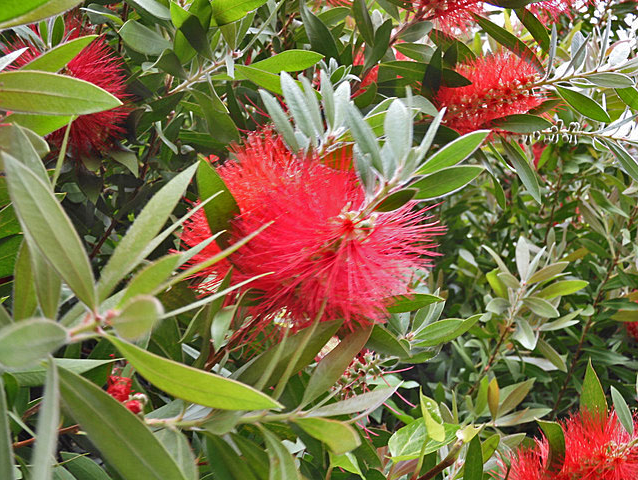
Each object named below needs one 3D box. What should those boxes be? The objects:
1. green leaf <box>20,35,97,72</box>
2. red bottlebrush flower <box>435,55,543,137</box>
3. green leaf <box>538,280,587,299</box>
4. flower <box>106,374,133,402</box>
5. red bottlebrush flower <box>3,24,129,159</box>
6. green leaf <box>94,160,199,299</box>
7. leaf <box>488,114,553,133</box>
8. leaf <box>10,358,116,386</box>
[{"bbox_3d":[-0.141,-0.100,0.450,0.047,0.007,0.016,-29,58,-12],"label":"green leaf"},{"bbox_3d":[0.137,-0.117,0.670,0.086,0.068,0.068,-12,-4,18],"label":"red bottlebrush flower"},{"bbox_3d":[0.231,0.047,0.790,0.048,0.015,0.007,-17,-41,25],"label":"green leaf"},{"bbox_3d":[-0.104,0.077,0.430,0.013,0.015,0.013,0,6,0],"label":"flower"},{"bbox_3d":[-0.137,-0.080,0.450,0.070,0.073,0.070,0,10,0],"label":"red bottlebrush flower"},{"bbox_3d":[-0.069,-0.003,0.335,0.007,0.076,0.014,4,42,-54],"label":"green leaf"},{"bbox_3d":[0.155,-0.090,0.640,0.058,0.007,0.015,-2,52,-20],"label":"leaf"},{"bbox_3d":[-0.123,0.064,0.400,0.064,0.006,0.014,-8,42,18],"label":"leaf"}]

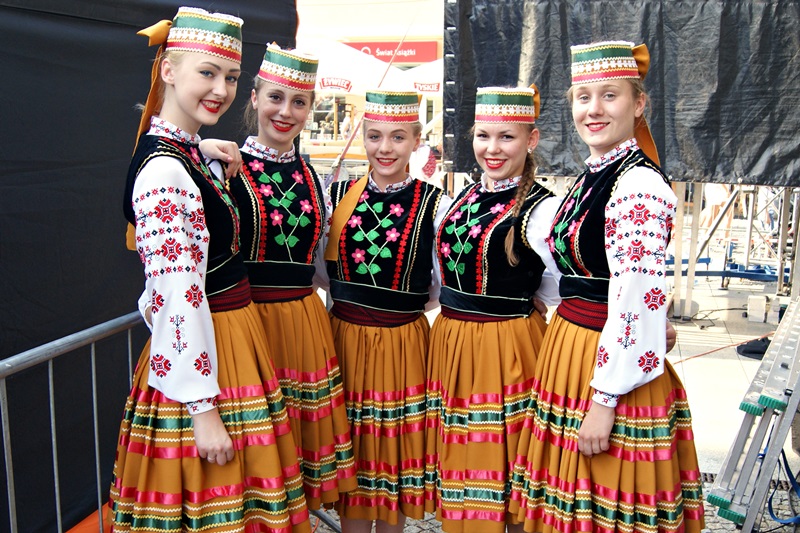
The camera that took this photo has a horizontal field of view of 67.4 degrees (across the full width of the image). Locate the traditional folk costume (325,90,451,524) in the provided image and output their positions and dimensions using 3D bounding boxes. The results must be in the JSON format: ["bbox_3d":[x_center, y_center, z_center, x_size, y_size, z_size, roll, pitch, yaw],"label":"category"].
[{"bbox_3d":[-0.045,0.109,1.820,0.480,1.255,0.390,1,6,8],"label":"traditional folk costume"}]

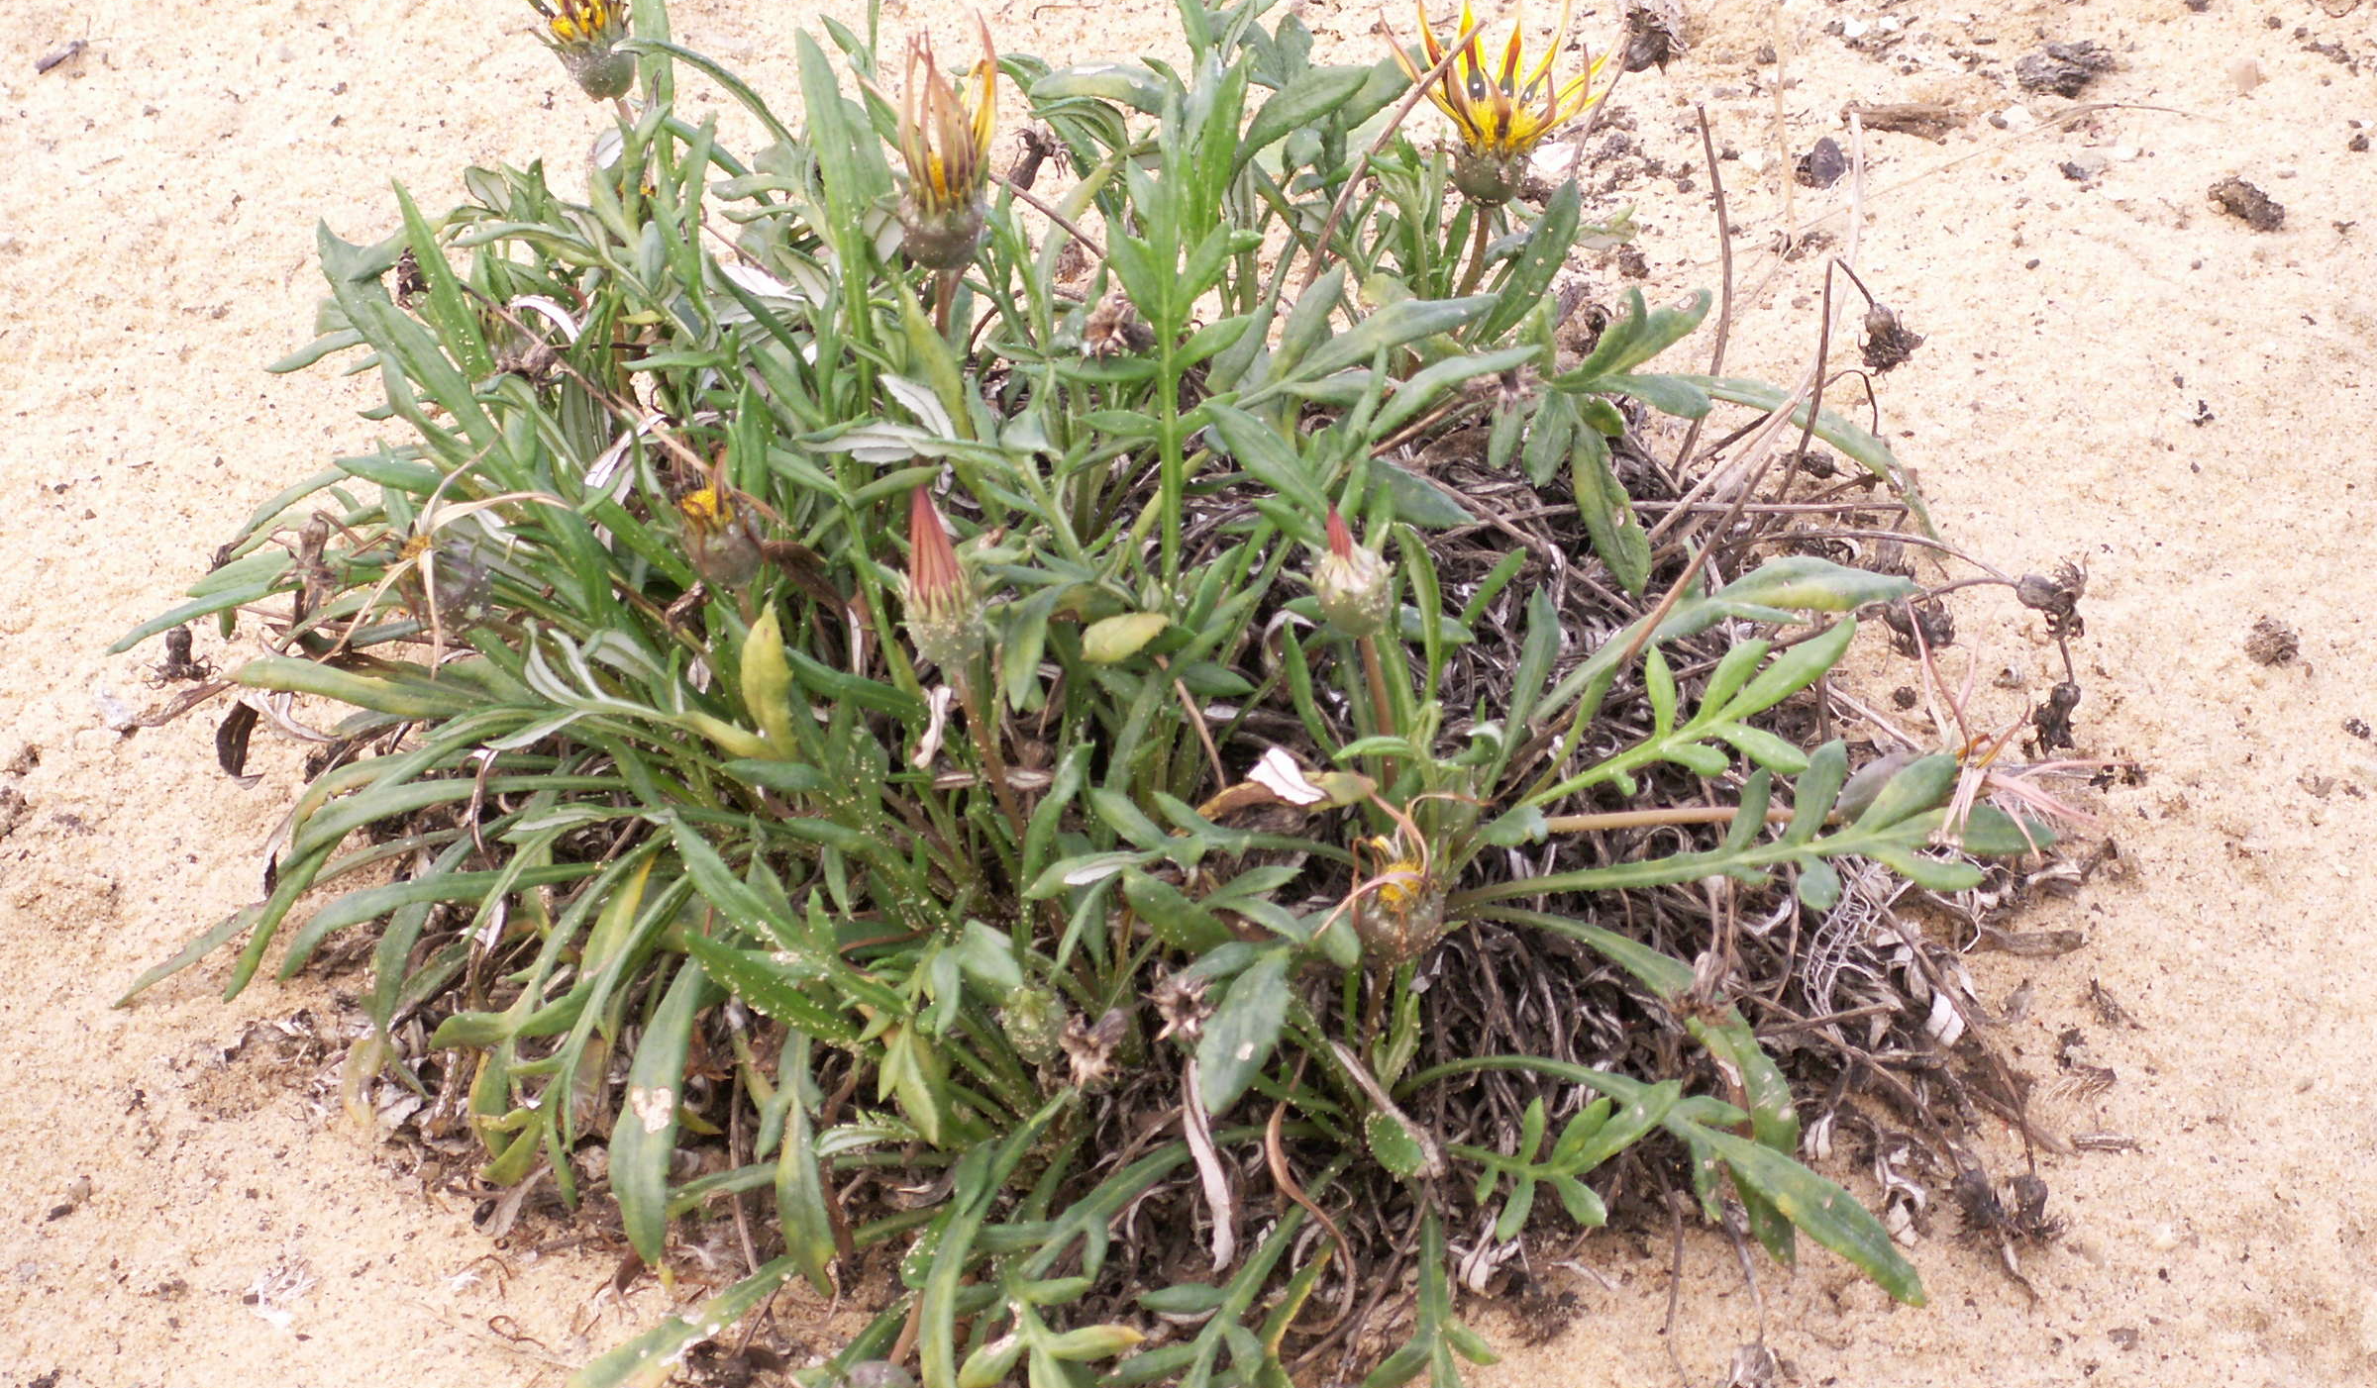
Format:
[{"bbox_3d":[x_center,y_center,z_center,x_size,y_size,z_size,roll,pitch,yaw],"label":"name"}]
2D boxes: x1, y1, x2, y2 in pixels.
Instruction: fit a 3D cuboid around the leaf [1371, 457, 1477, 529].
[{"bbox_3d":[0.047,-0.040,1.300,0.024,0.005,0.012,27,57,9],"label":"leaf"}]

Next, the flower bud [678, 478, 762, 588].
[{"bbox_3d":[-0.087,-0.030,1.210,0.015,0.021,0.015,0,40,0],"label":"flower bud"}]

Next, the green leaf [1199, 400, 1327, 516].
[{"bbox_3d":[0.015,-0.045,1.268,0.032,0.006,0.012,41,61,1],"label":"green leaf"}]

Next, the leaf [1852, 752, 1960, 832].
[{"bbox_3d":[0.135,0.019,1.225,0.023,0.005,0.009,-35,58,-12],"label":"leaf"}]

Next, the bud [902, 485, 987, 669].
[{"bbox_3d":[-0.044,-0.021,1.175,0.015,0.034,0.015,-9,22,0],"label":"bud"}]

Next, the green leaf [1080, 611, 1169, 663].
[{"bbox_3d":[-0.012,-0.010,1.220,0.018,0.004,0.010,-26,57,-14],"label":"green leaf"}]

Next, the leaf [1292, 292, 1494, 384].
[{"bbox_3d":[0.041,-0.070,1.295,0.043,0.007,0.012,-22,55,2],"label":"leaf"}]

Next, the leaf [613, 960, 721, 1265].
[{"bbox_3d":[-0.093,0.075,1.165,0.013,0.008,0.055,9,84,4],"label":"leaf"}]

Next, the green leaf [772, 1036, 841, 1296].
[{"bbox_3d":[-0.068,0.084,1.155,0.011,0.047,0.007,-6,-5,-3],"label":"green leaf"}]

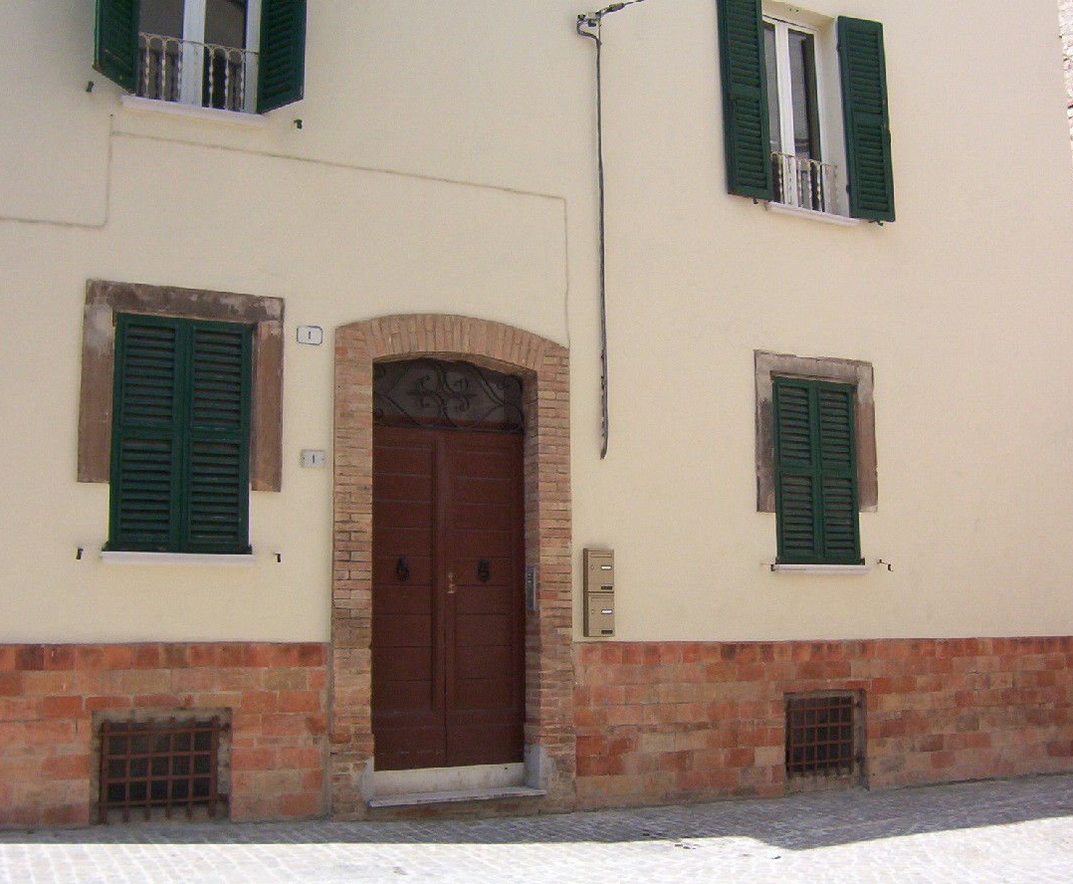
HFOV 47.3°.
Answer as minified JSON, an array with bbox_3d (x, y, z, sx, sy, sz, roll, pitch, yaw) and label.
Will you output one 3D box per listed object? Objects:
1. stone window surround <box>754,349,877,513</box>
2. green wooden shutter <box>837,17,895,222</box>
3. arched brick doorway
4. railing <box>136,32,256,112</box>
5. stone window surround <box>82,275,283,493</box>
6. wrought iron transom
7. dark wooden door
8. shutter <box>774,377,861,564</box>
[{"bbox_3d":[2.297,-0.058,10.186,1.224,1.292,0.150,3,-8,-25],"label":"stone window surround"},{"bbox_3d":[2.885,-2.826,10.710,0.425,1.814,0.050,1,-8,-14],"label":"green wooden shutter"},{"bbox_3d":[-0.603,0.843,8.764,1.817,3.494,0.300,3,-8,-25],"label":"arched brick doorway"},{"bbox_3d":[-2.294,-2.494,8.314,0.812,0.438,0.080,3,-8,-25],"label":"railing"},{"bbox_3d":[-2.315,-0.350,8.042,1.268,1.304,0.150,3,-8,-25],"label":"stone window surround"},{"bbox_3d":[-0.647,-0.347,9.009,1.263,0.536,0.050,3,-8,-25],"label":"wrought iron transom"},{"bbox_3d":[-0.669,1.111,8.891,1.263,2.430,0.070,3,-8,-25],"label":"dark wooden door"},{"bbox_3d":[2.342,0.246,10.166,0.858,1.524,0.050,3,-8,-25],"label":"shutter"}]

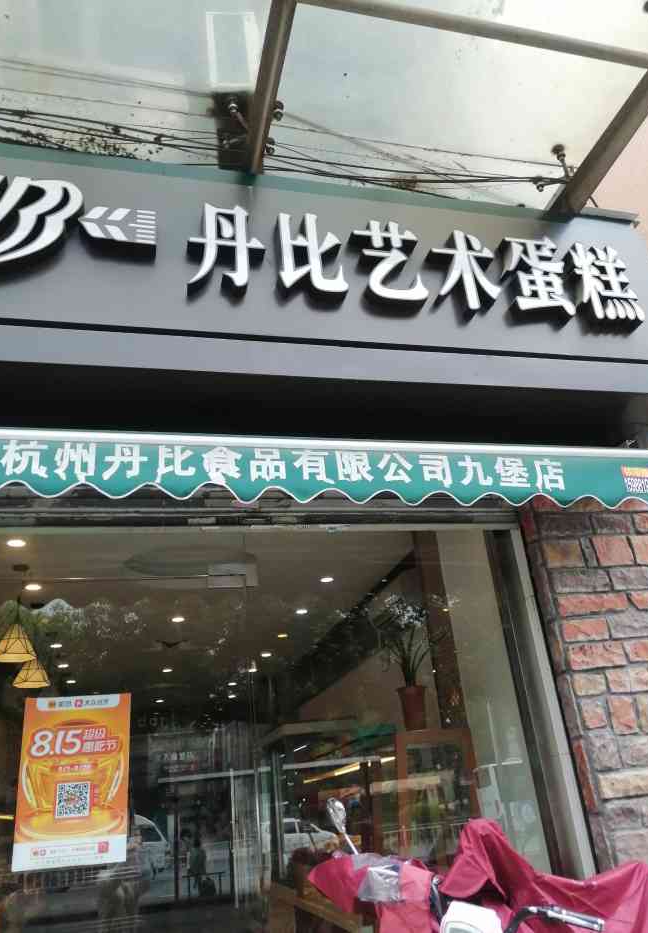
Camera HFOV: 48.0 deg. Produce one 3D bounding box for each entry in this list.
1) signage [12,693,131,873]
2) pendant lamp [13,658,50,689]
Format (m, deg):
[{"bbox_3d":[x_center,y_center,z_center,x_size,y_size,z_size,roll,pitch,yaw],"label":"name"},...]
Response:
[{"bbox_3d":[-0.952,1.190,2.787,0.396,0.604,0.010,1,-27,-14],"label":"signage"},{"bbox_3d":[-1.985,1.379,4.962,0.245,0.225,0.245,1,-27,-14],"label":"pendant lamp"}]

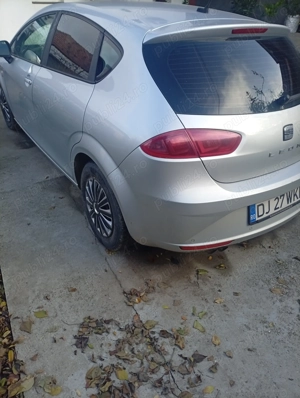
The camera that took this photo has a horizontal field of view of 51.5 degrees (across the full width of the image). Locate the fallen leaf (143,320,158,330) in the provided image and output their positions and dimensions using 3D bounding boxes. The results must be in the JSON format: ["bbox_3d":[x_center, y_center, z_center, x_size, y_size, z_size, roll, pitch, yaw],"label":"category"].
[{"bbox_3d":[0.001,0.674,1.677,0.052,0.012,0.071,25,38,33],"label":"fallen leaf"}]

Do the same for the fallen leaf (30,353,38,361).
[{"bbox_3d":[-0.565,0.770,1.515,0.028,0.012,0.033,2,33,-3],"label":"fallen leaf"}]

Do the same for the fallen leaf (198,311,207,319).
[{"bbox_3d":[0.291,0.649,1.749,0.030,0.015,0.063,23,37,32],"label":"fallen leaf"}]

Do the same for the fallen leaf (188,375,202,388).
[{"bbox_3d":[0.205,0.831,1.422,0.072,0.020,0.051,-7,32,-14],"label":"fallen leaf"}]

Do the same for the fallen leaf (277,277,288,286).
[{"bbox_3d":[0.862,0.538,2.024,0.059,0.012,0.053,-19,39,-32],"label":"fallen leaf"}]

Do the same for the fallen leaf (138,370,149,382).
[{"bbox_3d":[-0.029,0.824,1.445,0.045,0.015,0.056,0,31,-2],"label":"fallen leaf"}]

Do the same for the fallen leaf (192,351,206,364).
[{"bbox_3d":[0.240,0.781,1.528,0.056,0.015,0.061,24,38,33],"label":"fallen leaf"}]

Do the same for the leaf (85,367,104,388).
[{"bbox_3d":[-0.255,0.820,1.433,0.074,0.025,0.090,-4,31,-9],"label":"leaf"}]

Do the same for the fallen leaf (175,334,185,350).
[{"bbox_3d":[0.154,0.735,1.595,0.048,0.020,0.086,6,31,8],"label":"fallen leaf"}]

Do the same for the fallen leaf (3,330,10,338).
[{"bbox_3d":[-0.751,0.705,1.632,0.038,0.015,0.026,-20,40,-32],"label":"fallen leaf"}]

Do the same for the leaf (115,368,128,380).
[{"bbox_3d":[-0.130,0.811,1.442,0.050,0.012,0.067,-7,32,-15],"label":"leaf"}]

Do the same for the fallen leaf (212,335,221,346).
[{"bbox_3d":[0.343,0.734,1.612,0.041,0.012,0.063,-3,31,-7],"label":"fallen leaf"}]

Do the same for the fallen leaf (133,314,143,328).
[{"bbox_3d":[-0.067,0.662,1.691,0.047,0.014,0.084,0,31,-3],"label":"fallen leaf"}]

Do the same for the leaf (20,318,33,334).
[{"bbox_3d":[-0.650,0.675,1.635,0.060,0.014,0.095,-9,33,-18],"label":"leaf"}]

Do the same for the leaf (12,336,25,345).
[{"bbox_3d":[-0.666,0.712,1.572,0.052,0.014,0.043,-3,31,-8],"label":"leaf"}]

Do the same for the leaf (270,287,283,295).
[{"bbox_3d":[0.771,0.564,1.906,0.067,0.012,0.044,0,31,-3],"label":"leaf"}]

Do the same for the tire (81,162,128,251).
[{"bbox_3d":[-0.274,0.031,2.135,0.205,0.630,0.630,-18,38,-30],"label":"tire"}]

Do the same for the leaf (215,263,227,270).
[{"bbox_3d":[0.474,0.461,2.098,0.078,0.018,0.049,-13,36,-25],"label":"leaf"}]

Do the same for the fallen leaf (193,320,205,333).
[{"bbox_3d":[0.271,0.699,1.712,0.069,0.012,0.050,19,36,23],"label":"fallen leaf"}]

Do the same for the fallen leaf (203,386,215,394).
[{"bbox_3d":[0.271,0.878,1.431,0.058,0.012,0.028,-20,39,-32],"label":"fallen leaf"}]

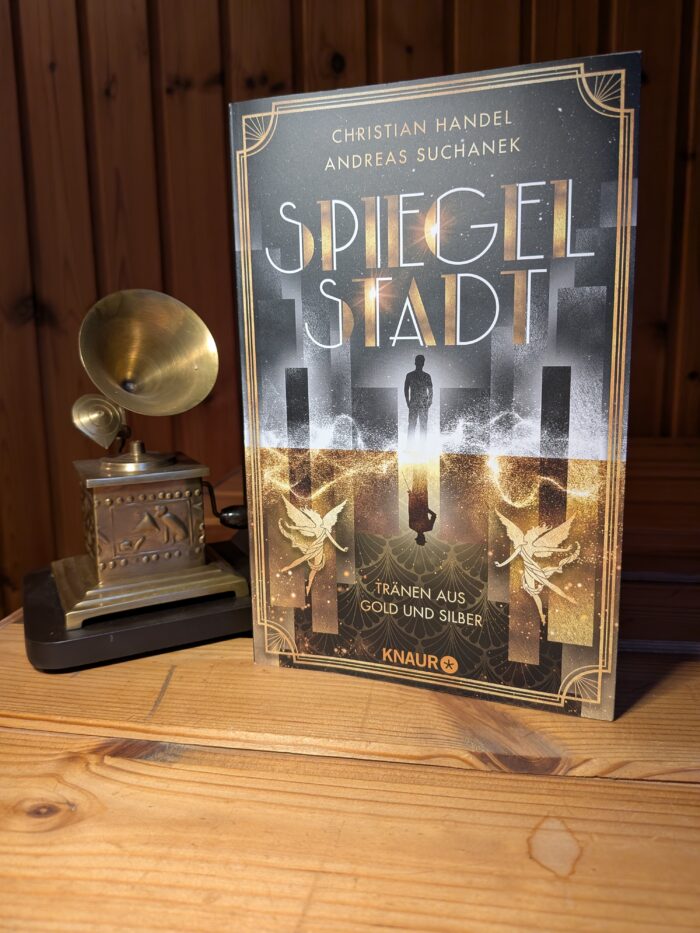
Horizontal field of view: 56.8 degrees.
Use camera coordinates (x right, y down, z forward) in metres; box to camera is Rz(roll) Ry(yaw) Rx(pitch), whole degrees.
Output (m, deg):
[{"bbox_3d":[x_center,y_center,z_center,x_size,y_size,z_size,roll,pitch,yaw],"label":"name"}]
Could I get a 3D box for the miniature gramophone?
[{"bbox_3d":[-0.099,-0.006,0.311,0.114,0.155,0.112,-5,9,-27],"label":"miniature gramophone"}]

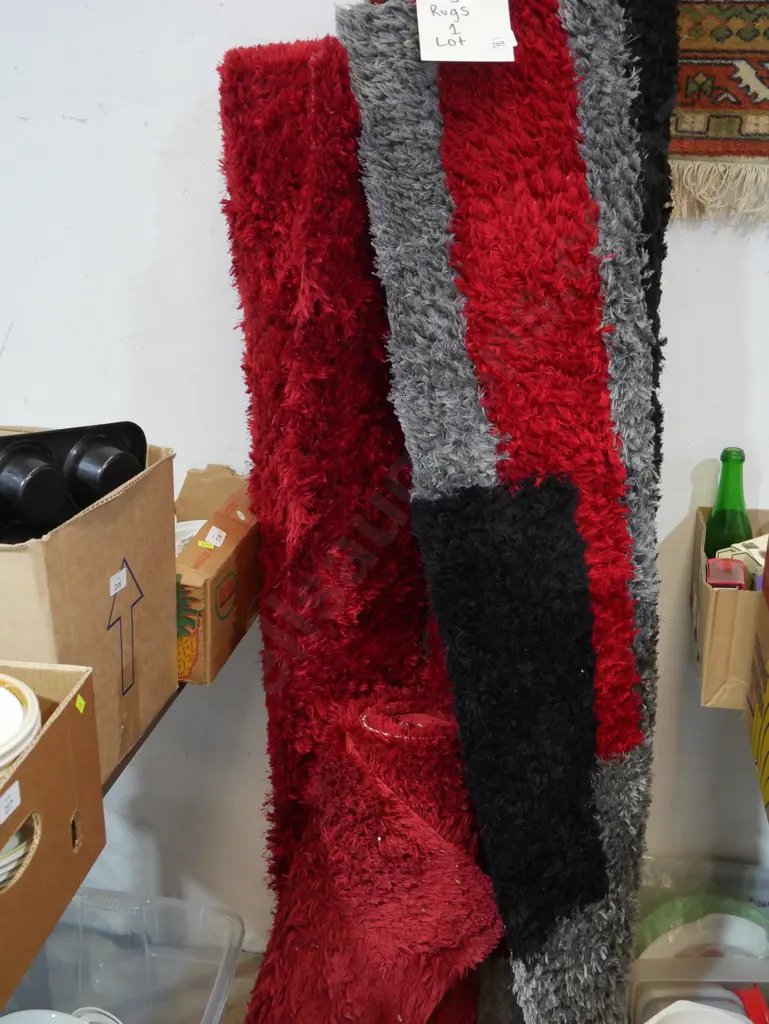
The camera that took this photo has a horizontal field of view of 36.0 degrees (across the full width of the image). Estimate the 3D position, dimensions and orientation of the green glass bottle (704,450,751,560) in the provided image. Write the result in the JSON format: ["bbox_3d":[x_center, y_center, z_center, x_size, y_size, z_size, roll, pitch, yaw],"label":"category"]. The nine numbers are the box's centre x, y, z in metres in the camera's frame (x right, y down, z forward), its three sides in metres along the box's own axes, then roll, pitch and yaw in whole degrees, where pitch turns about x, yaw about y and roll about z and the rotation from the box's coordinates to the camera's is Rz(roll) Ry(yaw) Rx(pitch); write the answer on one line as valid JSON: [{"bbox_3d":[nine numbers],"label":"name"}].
[{"bbox_3d":[0.442,0.030,1.523,0.065,0.222,0.065,0,12,0],"label":"green glass bottle"}]

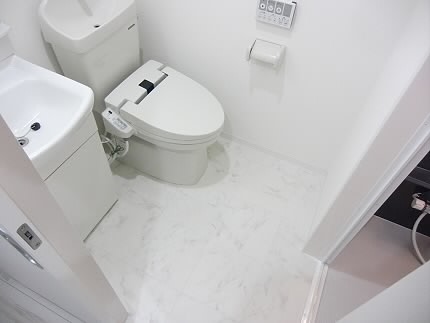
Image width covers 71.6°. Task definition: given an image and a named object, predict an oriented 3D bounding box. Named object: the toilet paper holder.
[{"bbox_3d":[0.240,-0.503,1.403,0.160,0.085,0.090,21,51,14],"label":"toilet paper holder"}]

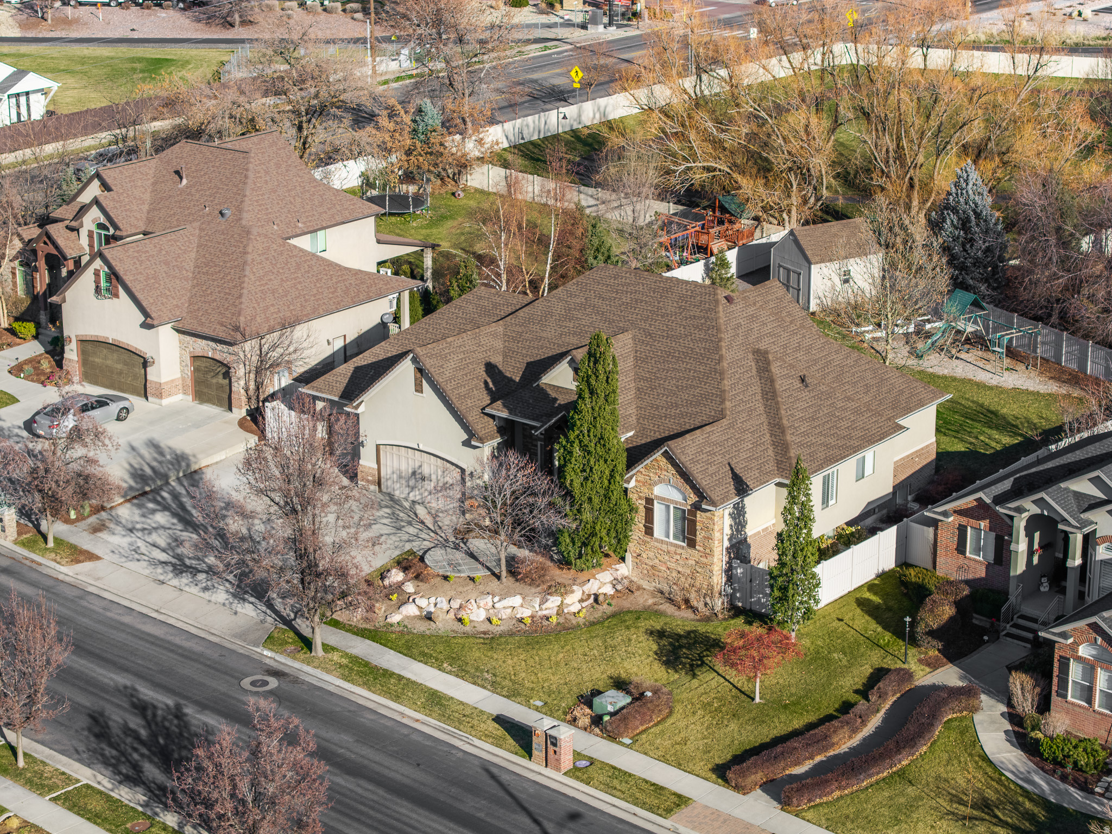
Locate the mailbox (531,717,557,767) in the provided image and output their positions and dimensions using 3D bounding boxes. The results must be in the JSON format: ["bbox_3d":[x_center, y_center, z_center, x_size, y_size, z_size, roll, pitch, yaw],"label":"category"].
[{"bbox_3d":[-0.393,10.674,74.159,0.680,1.550,0.660,14,24,36],"label":"mailbox"}]

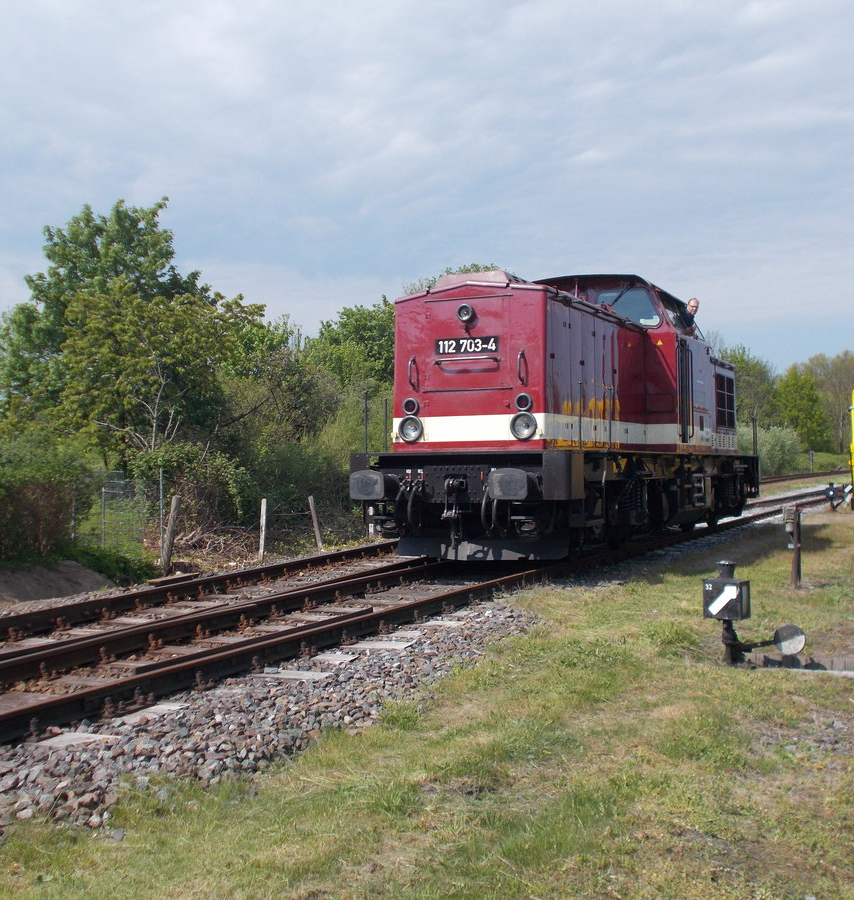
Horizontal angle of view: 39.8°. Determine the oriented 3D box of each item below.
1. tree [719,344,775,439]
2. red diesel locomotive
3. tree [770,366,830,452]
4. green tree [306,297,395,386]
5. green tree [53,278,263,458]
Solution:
[{"bbox_3d":[18.798,-2.079,70.000,4.200,8.370,4.200,0,-1,0],"label":"tree"},{"bbox_3d":[3.088,-0.614,19.787,3.000,4.250,14.240,-1,-1,25],"label":"red diesel locomotive"},{"bbox_3d":[24.784,-1.655,78.000,4.100,7.740,4.100,0,-1,0],"label":"tree"},{"bbox_3d":[-1.946,-1.246,33.000,3.300,6.100,3.300,0,-1,0],"label":"green tree"},{"bbox_3d":[-4.852,-0.705,21.300,3.800,4.790,3.700,0,-1,0],"label":"green tree"}]

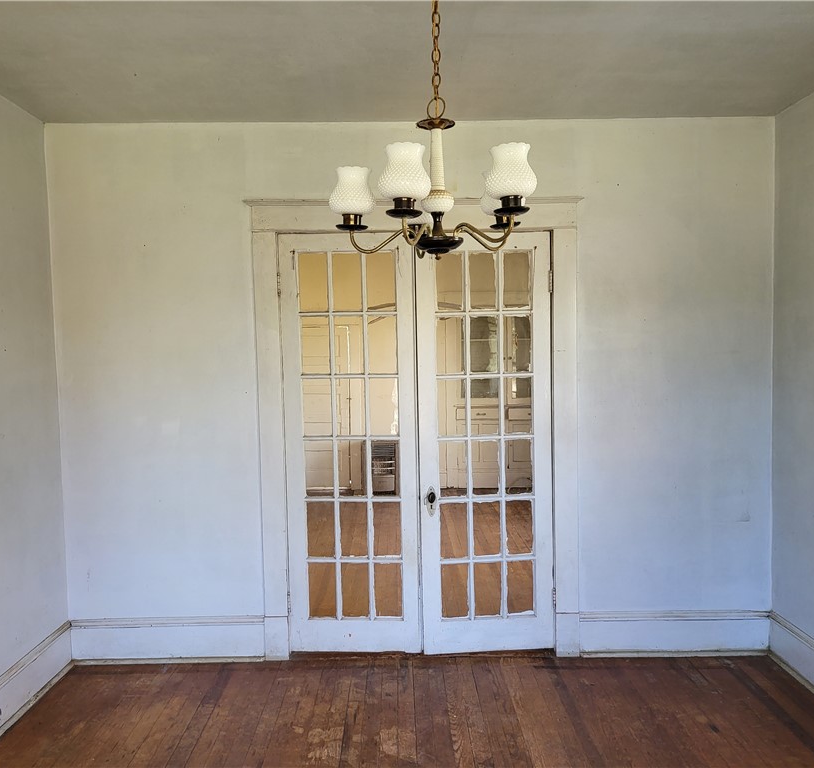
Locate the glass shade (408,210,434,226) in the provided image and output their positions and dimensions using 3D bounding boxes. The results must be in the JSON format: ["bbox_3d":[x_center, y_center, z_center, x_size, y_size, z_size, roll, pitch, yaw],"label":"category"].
[{"bbox_3d":[0.027,-0.526,2.096,0.127,0.130,0.127,-1,3,-1],"label":"glass shade"}]

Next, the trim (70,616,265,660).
[{"bbox_3d":[-1.352,1.446,4.024,1.089,0.251,0.030,-1,3,-1],"label":"trim"}]

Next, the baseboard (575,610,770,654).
[{"bbox_3d":[1.523,1.410,4.050,1.091,0.246,0.030,-1,3,-1],"label":"baseboard"}]

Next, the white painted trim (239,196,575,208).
[{"bbox_3d":[0.037,-0.990,3.889,1.847,0.035,0.070,-1,3,-1],"label":"white painted trim"}]

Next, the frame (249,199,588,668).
[{"bbox_3d":[0.065,0.281,3.971,1.793,2.565,0.050,-1,3,-1],"label":"frame"}]

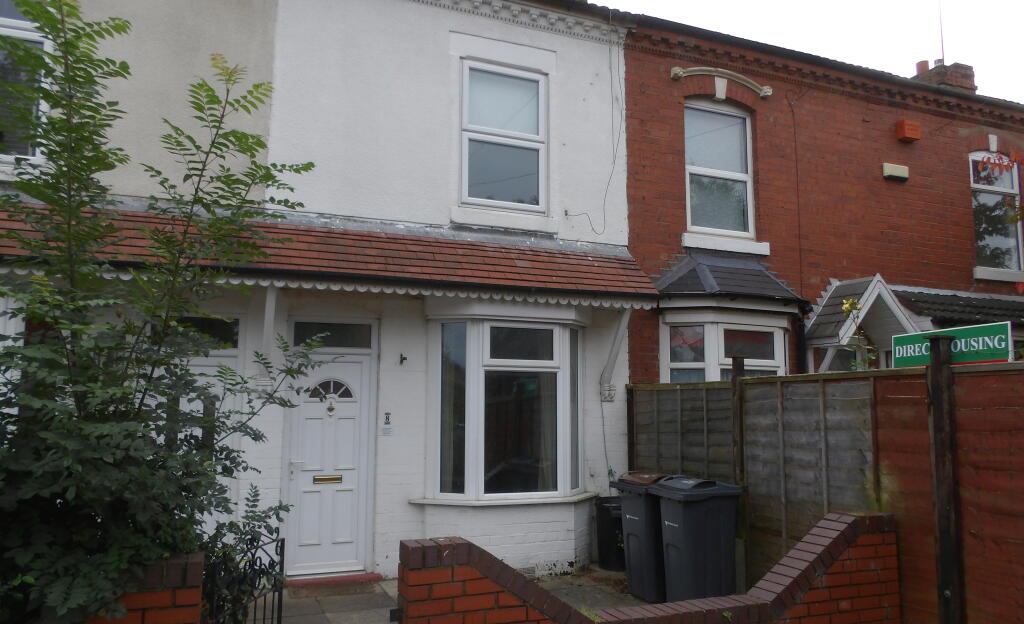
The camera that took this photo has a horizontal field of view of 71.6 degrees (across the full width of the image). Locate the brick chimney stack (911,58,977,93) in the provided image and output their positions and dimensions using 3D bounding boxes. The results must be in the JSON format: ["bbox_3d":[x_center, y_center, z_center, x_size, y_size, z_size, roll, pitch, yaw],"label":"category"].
[{"bbox_3d":[7.807,-4.120,13.073,0.870,0.840,0.900,3,-8,-22],"label":"brick chimney stack"}]

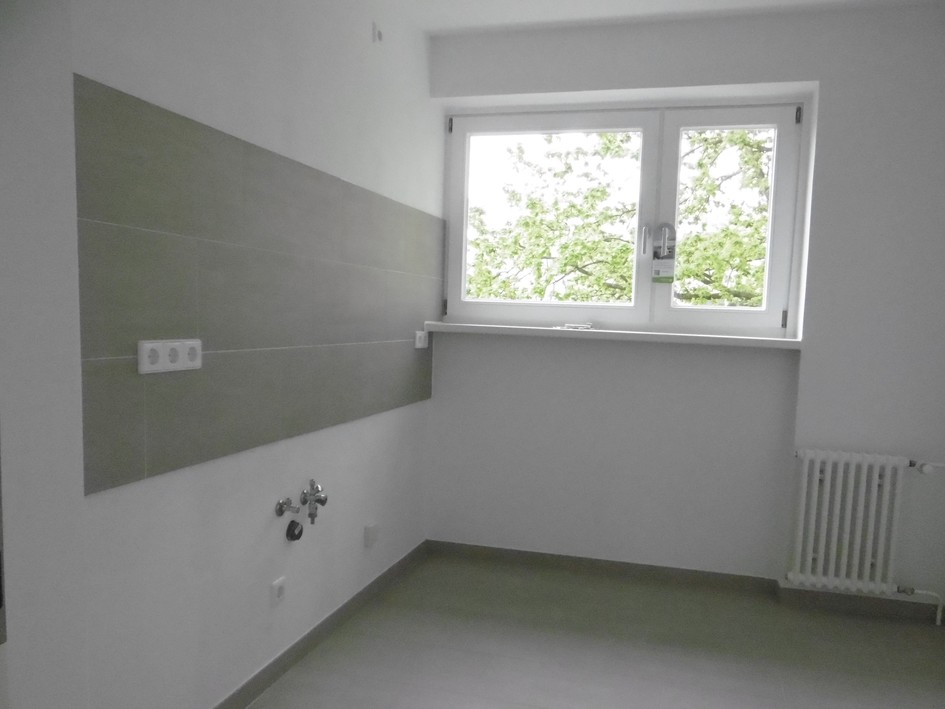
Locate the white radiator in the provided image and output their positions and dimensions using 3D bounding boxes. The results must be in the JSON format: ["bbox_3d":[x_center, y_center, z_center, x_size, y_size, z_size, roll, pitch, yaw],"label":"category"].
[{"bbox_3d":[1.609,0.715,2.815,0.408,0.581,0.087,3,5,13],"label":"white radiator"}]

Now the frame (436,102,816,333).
[{"bbox_3d":[0.680,-0.659,3.227,1.673,1.051,0.087,3,5,13],"label":"frame"}]

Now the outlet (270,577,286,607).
[{"bbox_3d":[-0.642,0.792,2.182,0.014,0.079,0.079,3,5,19],"label":"outlet"}]

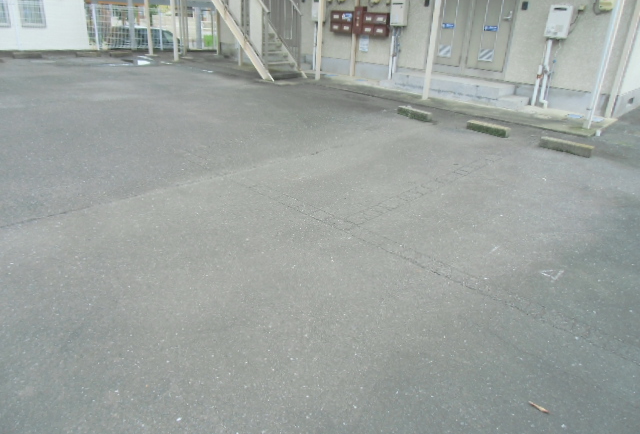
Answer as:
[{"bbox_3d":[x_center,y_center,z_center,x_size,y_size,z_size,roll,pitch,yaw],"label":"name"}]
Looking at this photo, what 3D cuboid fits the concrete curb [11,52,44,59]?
[{"bbox_3d":[-8.014,-4.401,12.147,0.160,0.120,0.620,23,31,37],"label":"concrete curb"}]

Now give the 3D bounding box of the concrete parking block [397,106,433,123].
[{"bbox_3d":[1.517,-1.638,7.079,0.125,0.120,0.590,-16,31,-38],"label":"concrete parking block"}]

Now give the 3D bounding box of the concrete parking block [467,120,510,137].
[{"bbox_3d":[2.423,-1.265,6.369,0.125,0.120,0.590,-19,32,-41],"label":"concrete parking block"}]

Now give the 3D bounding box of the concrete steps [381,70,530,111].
[{"bbox_3d":[2.607,-2.484,8.553,2.720,0.330,1.120,23,31,37],"label":"concrete steps"}]

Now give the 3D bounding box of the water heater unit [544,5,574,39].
[{"bbox_3d":[4.328,-3.509,7.977,0.355,0.520,0.165,22,30,36],"label":"water heater unit"}]

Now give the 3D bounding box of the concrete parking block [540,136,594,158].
[{"bbox_3d":[2.904,-0.822,5.223,0.570,0.100,0.150,23,31,37],"label":"concrete parking block"}]

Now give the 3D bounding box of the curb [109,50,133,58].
[{"bbox_3d":[-5.900,-4.798,13.136,0.130,0.120,0.610,22,30,36],"label":"curb"}]

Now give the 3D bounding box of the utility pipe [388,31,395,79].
[{"bbox_3d":[1.692,-3.799,10.428,0.060,1.060,0.060,22,30,36],"label":"utility pipe"}]

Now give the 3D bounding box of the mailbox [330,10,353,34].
[{"bbox_3d":[0.539,-4.632,10.510,0.570,0.470,0.160,23,31,37],"label":"mailbox"}]

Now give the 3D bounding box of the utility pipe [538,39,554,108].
[{"bbox_3d":[4.021,-2.540,7.864,0.110,1.130,0.090,23,31,37],"label":"utility pipe"}]

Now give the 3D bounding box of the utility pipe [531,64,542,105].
[{"bbox_3d":[3.920,-2.384,8.025,0.065,0.730,0.065,23,31,37],"label":"utility pipe"}]

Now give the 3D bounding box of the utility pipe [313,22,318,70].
[{"bbox_3d":[-0.105,-4.334,11.294,0.080,1.160,0.080,23,31,37],"label":"utility pipe"}]

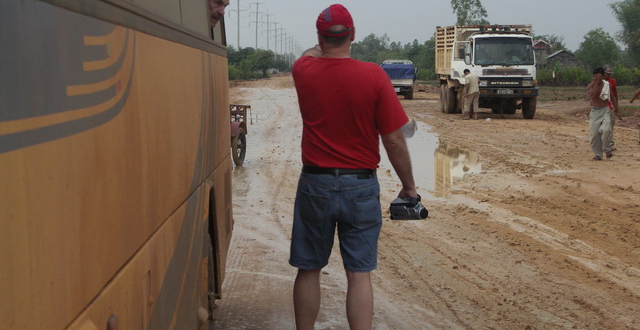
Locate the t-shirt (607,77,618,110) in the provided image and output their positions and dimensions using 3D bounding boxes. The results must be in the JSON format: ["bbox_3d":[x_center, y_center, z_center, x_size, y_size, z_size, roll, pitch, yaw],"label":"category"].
[{"bbox_3d":[5.400,-1.330,32.500,0.440,0.600,0.280,1,3,25],"label":"t-shirt"}]

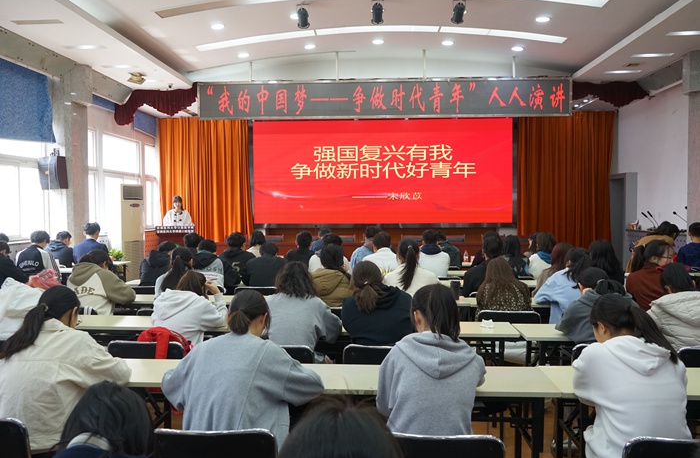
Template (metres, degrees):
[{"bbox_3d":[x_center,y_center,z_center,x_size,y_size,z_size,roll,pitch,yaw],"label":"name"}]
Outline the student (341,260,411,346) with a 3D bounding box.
[{"bbox_3d":[0.171,0.795,3.388,0.480,1.220,0.700,0,3,4],"label":"student"}]

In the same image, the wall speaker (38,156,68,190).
[{"bbox_3d":[-3.867,-0.724,7.097,0.280,0.400,0.240,0,12,-1],"label":"wall speaker"}]

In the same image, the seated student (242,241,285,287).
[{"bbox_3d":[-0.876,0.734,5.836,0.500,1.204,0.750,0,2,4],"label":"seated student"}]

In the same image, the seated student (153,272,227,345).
[{"bbox_3d":[-0.998,0.827,3.494,0.500,1.146,0.720,0,3,9],"label":"seated student"}]

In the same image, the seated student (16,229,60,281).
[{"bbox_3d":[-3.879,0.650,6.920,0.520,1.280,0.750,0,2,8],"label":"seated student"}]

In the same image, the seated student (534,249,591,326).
[{"bbox_3d":[1.658,0.753,4.258,0.500,1.218,0.720,0,3,-1],"label":"seated student"}]

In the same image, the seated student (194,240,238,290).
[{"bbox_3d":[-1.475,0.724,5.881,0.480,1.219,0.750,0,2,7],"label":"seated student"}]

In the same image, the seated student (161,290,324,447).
[{"bbox_3d":[-0.503,0.900,2.525,0.741,1.234,0.750,0,3,4],"label":"seated student"}]

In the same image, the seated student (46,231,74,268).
[{"bbox_3d":[-4.093,0.635,7.879,0.480,1.231,0.720,1,2,16],"label":"seated student"}]

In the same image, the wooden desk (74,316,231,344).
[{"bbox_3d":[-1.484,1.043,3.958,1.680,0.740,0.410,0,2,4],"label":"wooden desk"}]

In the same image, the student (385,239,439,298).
[{"bbox_3d":[0.615,0.697,5.401,0.520,1.218,0.700,0,3,4],"label":"student"}]

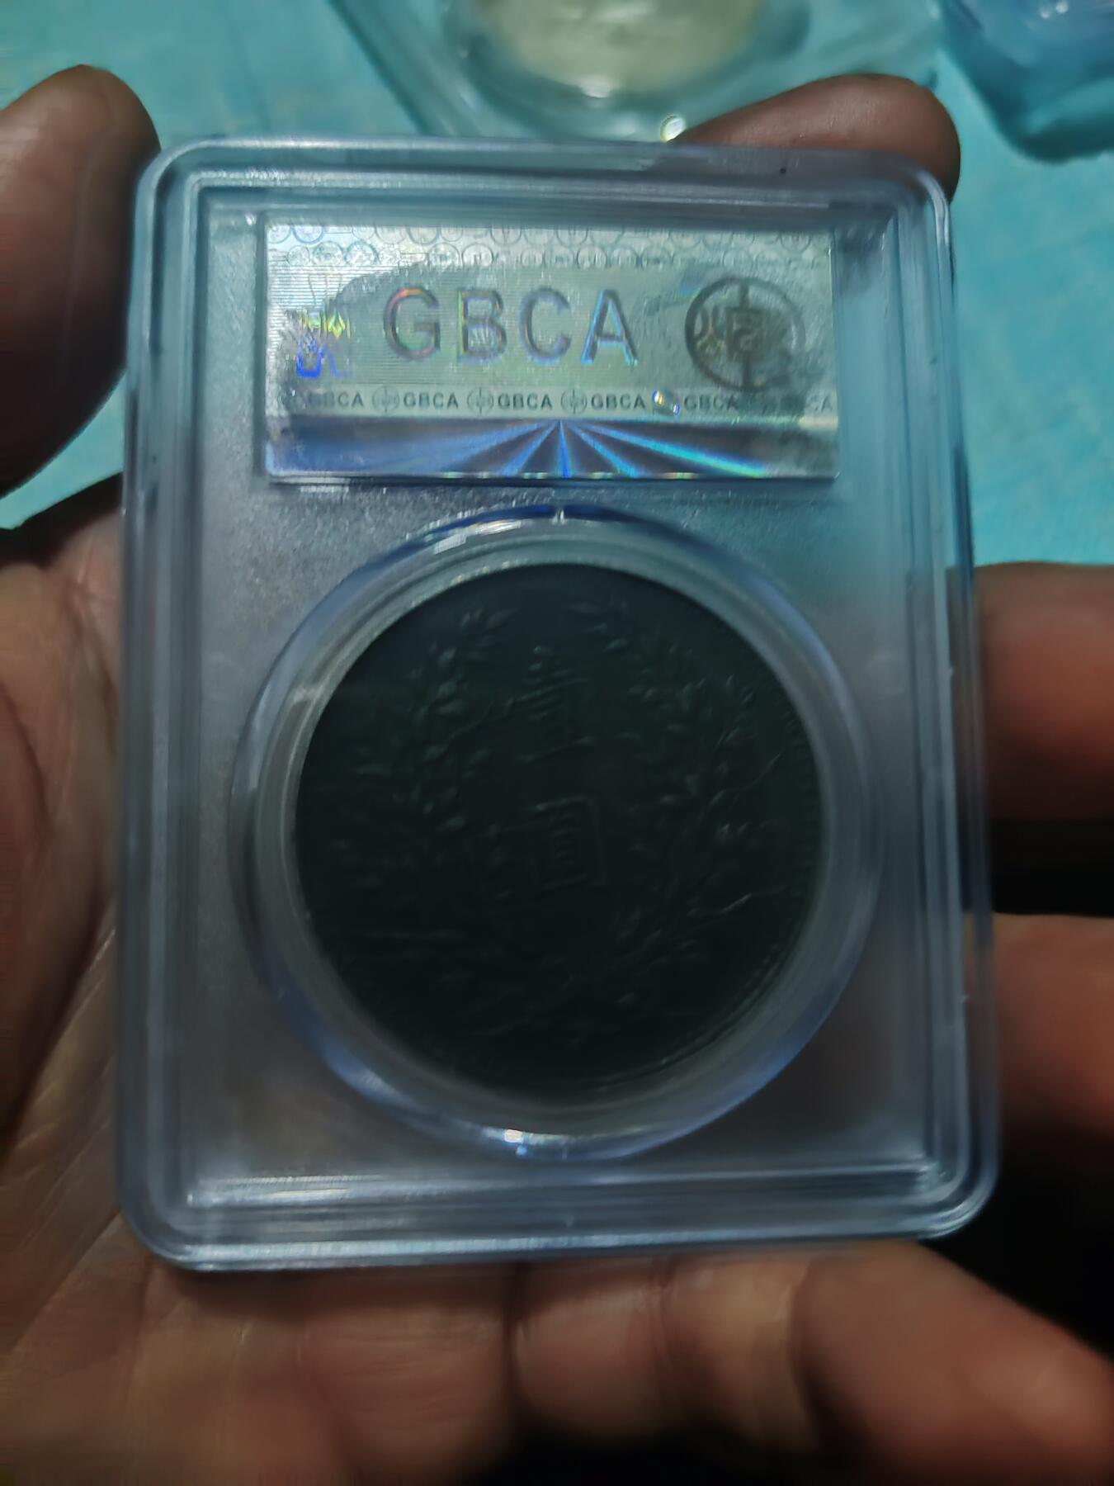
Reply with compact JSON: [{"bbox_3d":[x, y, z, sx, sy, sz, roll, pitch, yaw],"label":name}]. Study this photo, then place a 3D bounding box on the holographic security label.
[{"bbox_3d":[0.000,-0.030,0.089,0.044,0.001,0.020,-1,85,-4],"label":"holographic security label"}]

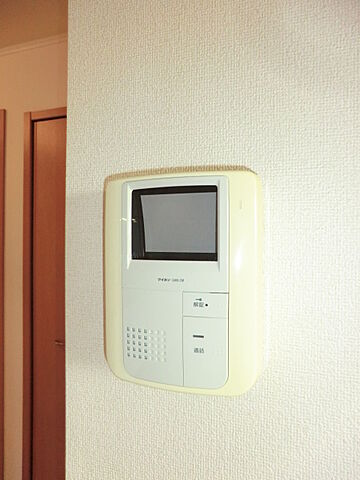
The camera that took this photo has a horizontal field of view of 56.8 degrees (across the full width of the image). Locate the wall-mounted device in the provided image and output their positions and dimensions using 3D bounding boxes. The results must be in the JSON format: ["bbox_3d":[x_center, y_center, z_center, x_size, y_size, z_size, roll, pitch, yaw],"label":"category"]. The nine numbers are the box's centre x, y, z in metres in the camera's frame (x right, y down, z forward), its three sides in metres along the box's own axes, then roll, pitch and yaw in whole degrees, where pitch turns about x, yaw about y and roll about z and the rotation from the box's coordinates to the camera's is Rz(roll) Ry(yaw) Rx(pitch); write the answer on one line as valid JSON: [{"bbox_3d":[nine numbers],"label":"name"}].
[{"bbox_3d":[-0.004,0.041,0.334,0.168,0.221,0.038,0,-1,17],"label":"wall-mounted device"}]

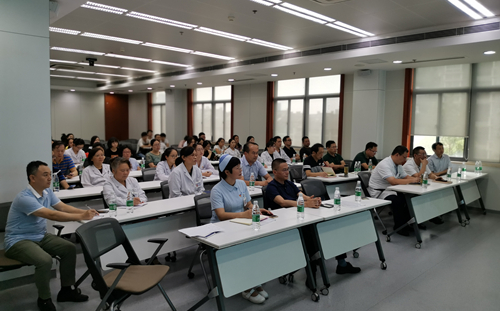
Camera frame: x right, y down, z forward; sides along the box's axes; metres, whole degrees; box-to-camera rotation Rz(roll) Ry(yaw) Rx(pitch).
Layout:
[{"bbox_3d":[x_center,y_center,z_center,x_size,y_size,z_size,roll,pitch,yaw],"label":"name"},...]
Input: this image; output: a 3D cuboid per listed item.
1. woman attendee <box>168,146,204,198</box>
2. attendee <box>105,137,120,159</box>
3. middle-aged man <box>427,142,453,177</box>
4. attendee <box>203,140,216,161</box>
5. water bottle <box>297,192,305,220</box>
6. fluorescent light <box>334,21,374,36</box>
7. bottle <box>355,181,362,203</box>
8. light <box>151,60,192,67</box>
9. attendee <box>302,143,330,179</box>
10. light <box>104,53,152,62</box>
[{"bbox_3d":[-0.713,0.560,4.606,0.800,1.310,0.500,4,6,31],"label":"woman attendee"},{"bbox_3d":[-2.884,0.252,7.878,0.500,1.250,0.750,-3,7,-40],"label":"attendee"},{"bbox_3d":[3.364,0.441,6.756,0.550,1.310,0.780,-1,5,-21],"label":"middle-aged man"},{"bbox_3d":[-0.908,0.228,8.708,0.470,1.180,0.740,-4,7,-44],"label":"attendee"},{"bbox_3d":[0.459,0.467,3.395,0.066,0.243,0.066,1,5,0],"label":"water bottle"},{"bbox_3d":[1.743,-2.102,6.199,1.193,0.070,0.114,-4,7,-44],"label":"fluorescent light"},{"bbox_3d":[1.199,0.393,4.158,0.066,0.228,0.066,-4,7,-44],"label":"bottle"},{"bbox_3d":[-2.123,-2.518,10.289,1.193,0.070,0.261,-4,7,-44],"label":"light"},{"bbox_3d":[1.220,0.437,6.433,0.800,1.280,0.520,5,7,41],"label":"attendee"},{"bbox_3d":[-3.016,-2.455,9.379,1.153,0.070,0.269,-4,7,-44],"label":"light"}]

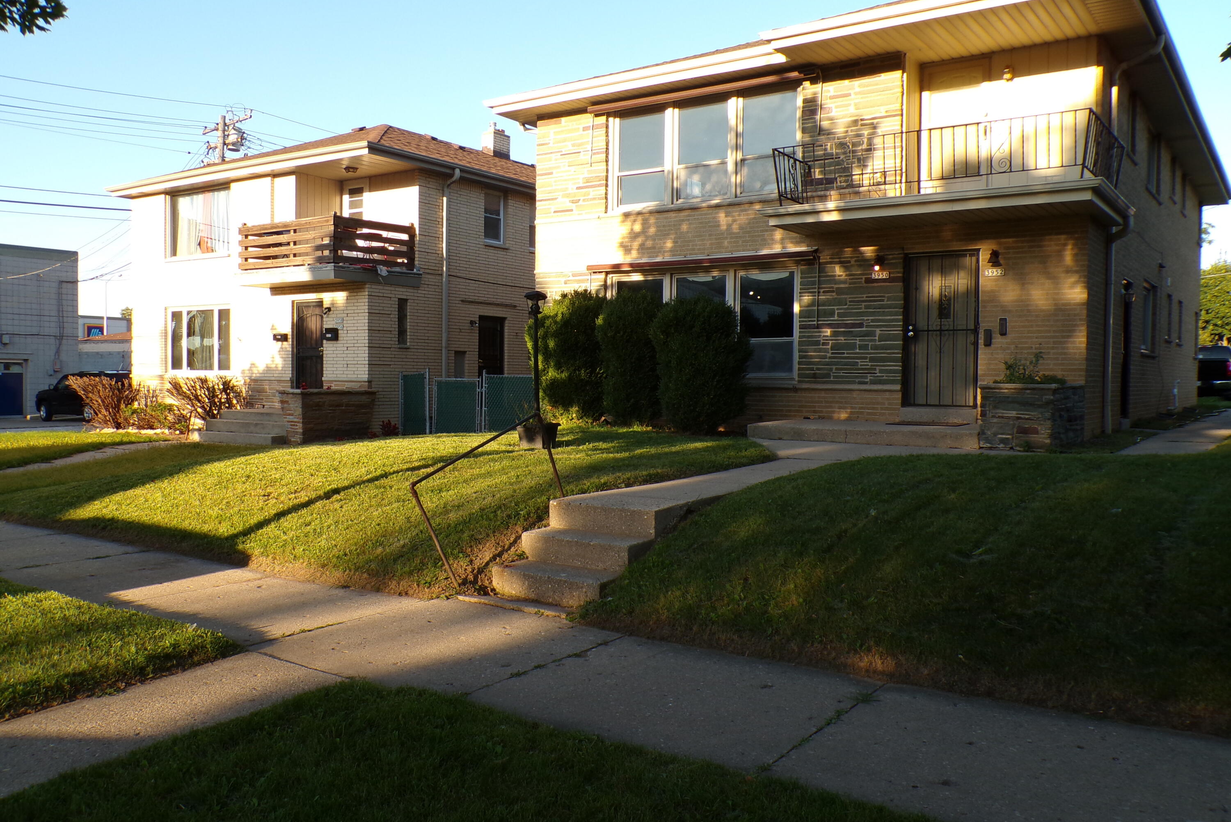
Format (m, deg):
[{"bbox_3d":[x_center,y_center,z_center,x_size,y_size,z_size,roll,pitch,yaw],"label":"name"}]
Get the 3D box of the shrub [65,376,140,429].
[{"bbox_3d":[-12.057,-0.203,23.400,1.400,1.260,1.300,2,3,35],"label":"shrub"}]

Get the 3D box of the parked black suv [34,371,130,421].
[{"bbox_3d":[-20.000,-0.520,38.200,5.000,1.900,2.000,2,3,35],"label":"parked black suv"}]

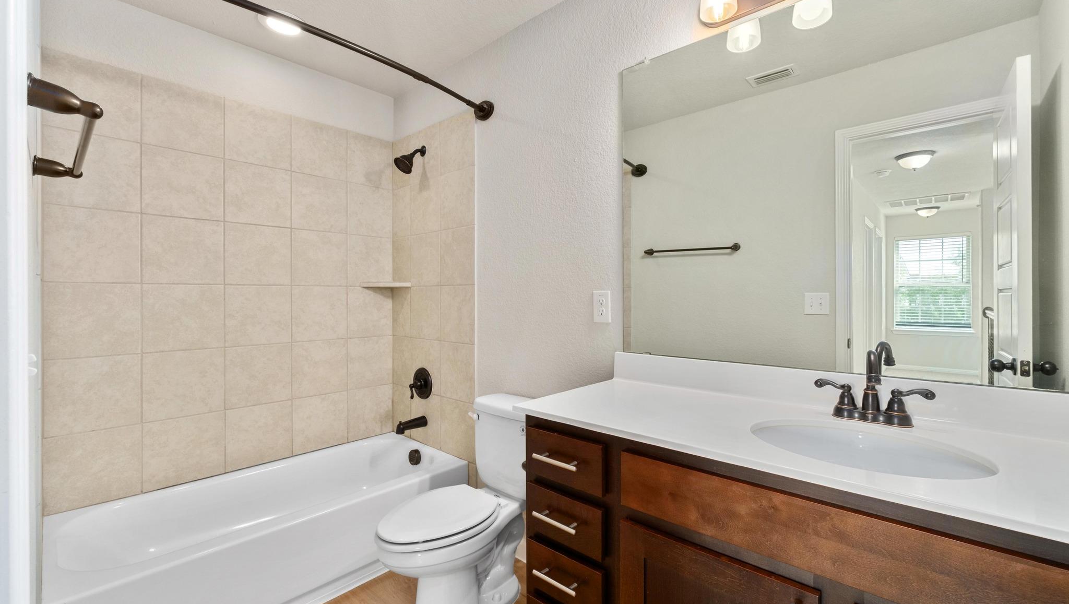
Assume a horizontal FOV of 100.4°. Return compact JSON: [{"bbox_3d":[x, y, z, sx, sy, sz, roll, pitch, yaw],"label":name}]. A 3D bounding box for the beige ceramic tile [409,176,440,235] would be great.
[{"bbox_3d":[-0.628,-0.543,2.569,0.298,0.299,0.009,0,1,43],"label":"beige ceramic tile"}]

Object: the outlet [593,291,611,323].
[{"bbox_3d":[0.269,0.020,1.770,0.079,0.123,0.008,0,1,43],"label":"outlet"}]

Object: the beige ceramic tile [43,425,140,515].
[{"bbox_3d":[-1.817,0.680,1.845,0.010,0.302,0.287,0,0,43],"label":"beige ceramic tile"}]

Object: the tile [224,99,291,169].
[{"bbox_3d":[-1.406,-0.844,2.274,0.012,0.293,0.299,0,1,43],"label":"tile"}]

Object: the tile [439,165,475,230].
[{"bbox_3d":[-0.408,-0.542,2.366,0.296,0.299,0.009,0,1,43],"label":"tile"}]

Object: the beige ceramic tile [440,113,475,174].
[{"bbox_3d":[-0.408,-0.845,2.372,0.296,0.293,0.012,0,1,43],"label":"beige ceramic tile"}]

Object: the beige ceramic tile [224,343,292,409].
[{"bbox_3d":[-1.406,0.373,2.283,0.012,0.301,0.299,0,1,43],"label":"beige ceramic tile"}]

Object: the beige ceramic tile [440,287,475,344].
[{"bbox_3d":[-0.408,0.066,2.371,0.296,0.300,0.009,0,1,43],"label":"beige ceramic tile"}]

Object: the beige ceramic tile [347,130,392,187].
[{"bbox_3d":[-1.000,-0.848,2.714,0.012,0.293,0.285,0,1,43],"label":"beige ceramic tile"}]

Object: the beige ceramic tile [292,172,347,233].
[{"bbox_3d":[-1.202,-0.542,2.503,0.010,0.302,0.299,0,0,43],"label":"beige ceramic tile"}]

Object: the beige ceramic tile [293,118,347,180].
[{"bbox_3d":[-1.212,-0.857,2.521,0.010,0.297,0.303,0,1,43],"label":"beige ceramic tile"}]

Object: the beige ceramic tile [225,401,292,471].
[{"bbox_3d":[-1.420,0.686,2.309,0.010,0.304,0.303,0,1,43],"label":"beige ceramic tile"}]

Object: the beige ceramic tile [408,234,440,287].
[{"bbox_3d":[-0.628,-0.240,2.580,0.297,0.301,0.012,0,1,43],"label":"beige ceramic tile"}]

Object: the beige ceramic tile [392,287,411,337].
[{"bbox_3d":[-0.814,0.063,2.747,0.203,0.300,0.009,0,1,43],"label":"beige ceramic tile"}]

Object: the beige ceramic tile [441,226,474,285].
[{"bbox_3d":[-0.407,-0.239,2.376,0.296,0.301,0.012,0,1,43],"label":"beige ceramic tile"}]

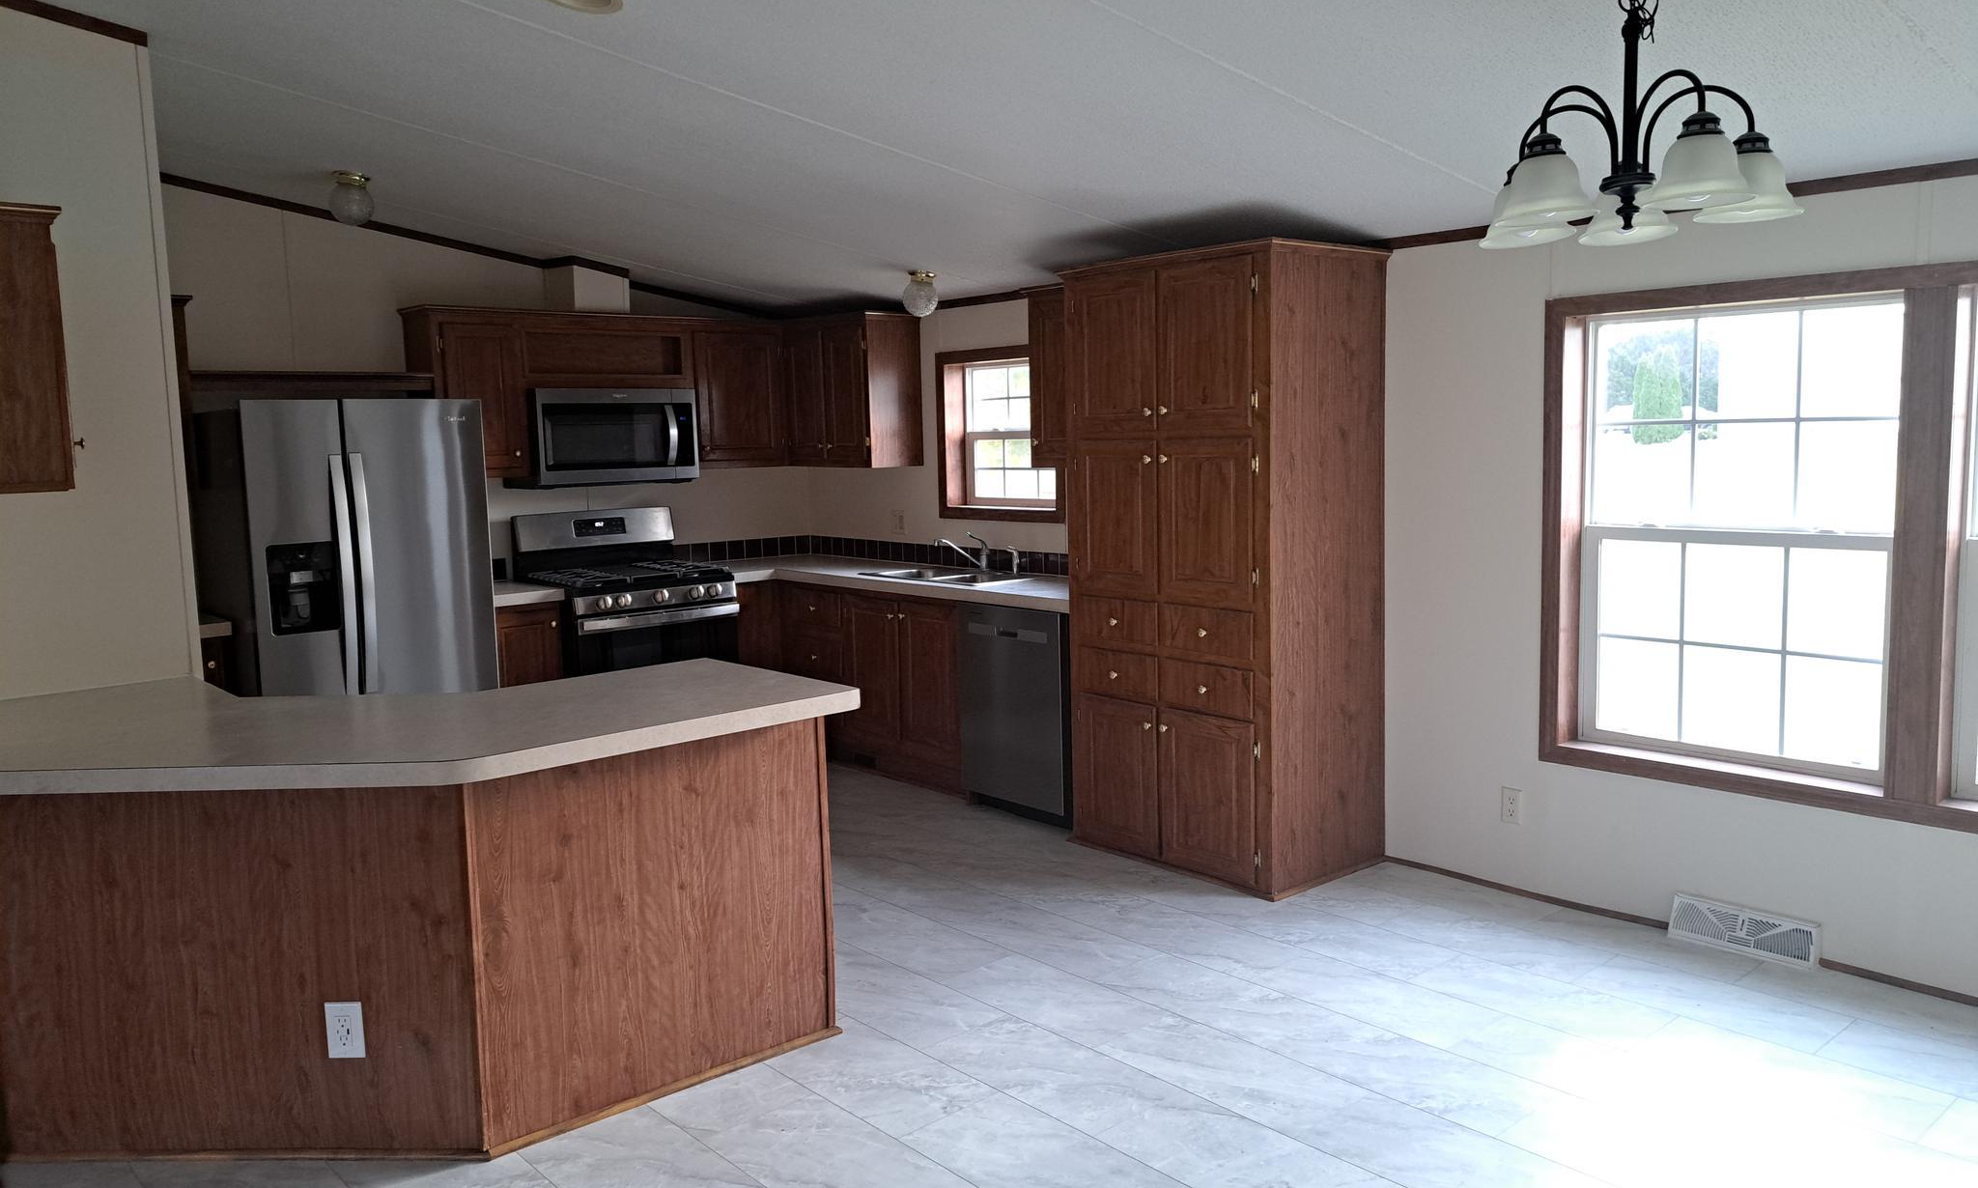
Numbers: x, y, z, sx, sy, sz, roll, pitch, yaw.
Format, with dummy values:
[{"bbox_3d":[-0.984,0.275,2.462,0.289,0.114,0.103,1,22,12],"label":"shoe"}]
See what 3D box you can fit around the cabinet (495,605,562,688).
[{"bbox_3d":[-2.132,0.444,6.023,0.338,0.845,0.585,-7,8,-40],"label":"cabinet"}]

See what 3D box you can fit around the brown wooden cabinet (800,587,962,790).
[{"bbox_3d":[-0.308,0.374,6.231,0.580,0.845,1.250,-7,8,-40],"label":"brown wooden cabinet"}]

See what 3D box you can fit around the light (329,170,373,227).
[{"bbox_3d":[-2.316,-1.427,4.993,0.155,0.190,0.155,5,1,-42],"label":"light"}]

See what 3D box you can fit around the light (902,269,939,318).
[{"bbox_3d":[-0.285,-1.241,5.714,0.155,0.190,0.155,5,1,0],"label":"light"}]

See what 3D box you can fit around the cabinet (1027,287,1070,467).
[{"bbox_3d":[0.455,-0.863,5.411,0.320,0.720,0.550,-7,9,-41],"label":"cabinet"}]

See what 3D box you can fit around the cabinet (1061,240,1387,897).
[{"bbox_3d":[0.810,-0.109,4.807,0.635,2.058,0.945,-7,8,-40],"label":"cabinet"}]

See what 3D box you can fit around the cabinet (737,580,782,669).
[{"bbox_3d":[-1.278,0.343,6.746,0.255,0.845,0.585,-7,8,-40],"label":"cabinet"}]

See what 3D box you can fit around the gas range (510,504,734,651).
[{"bbox_3d":[-1.655,0.224,6.344,0.775,1.187,0.690,-7,8,-40],"label":"gas range"}]

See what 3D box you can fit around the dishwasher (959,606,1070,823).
[{"bbox_3d":[0.299,0.432,5.517,0.585,0.835,0.623,-7,8,-40],"label":"dishwasher"}]

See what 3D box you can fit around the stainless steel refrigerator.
[{"bbox_3d":[-2.458,0.120,5.296,0.830,1.690,0.845,-7,9,-41],"label":"stainless steel refrigerator"}]

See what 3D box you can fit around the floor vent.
[{"bbox_3d":[2.162,0.962,3.931,0.075,0.112,0.388,-7,9,-41],"label":"floor vent"}]

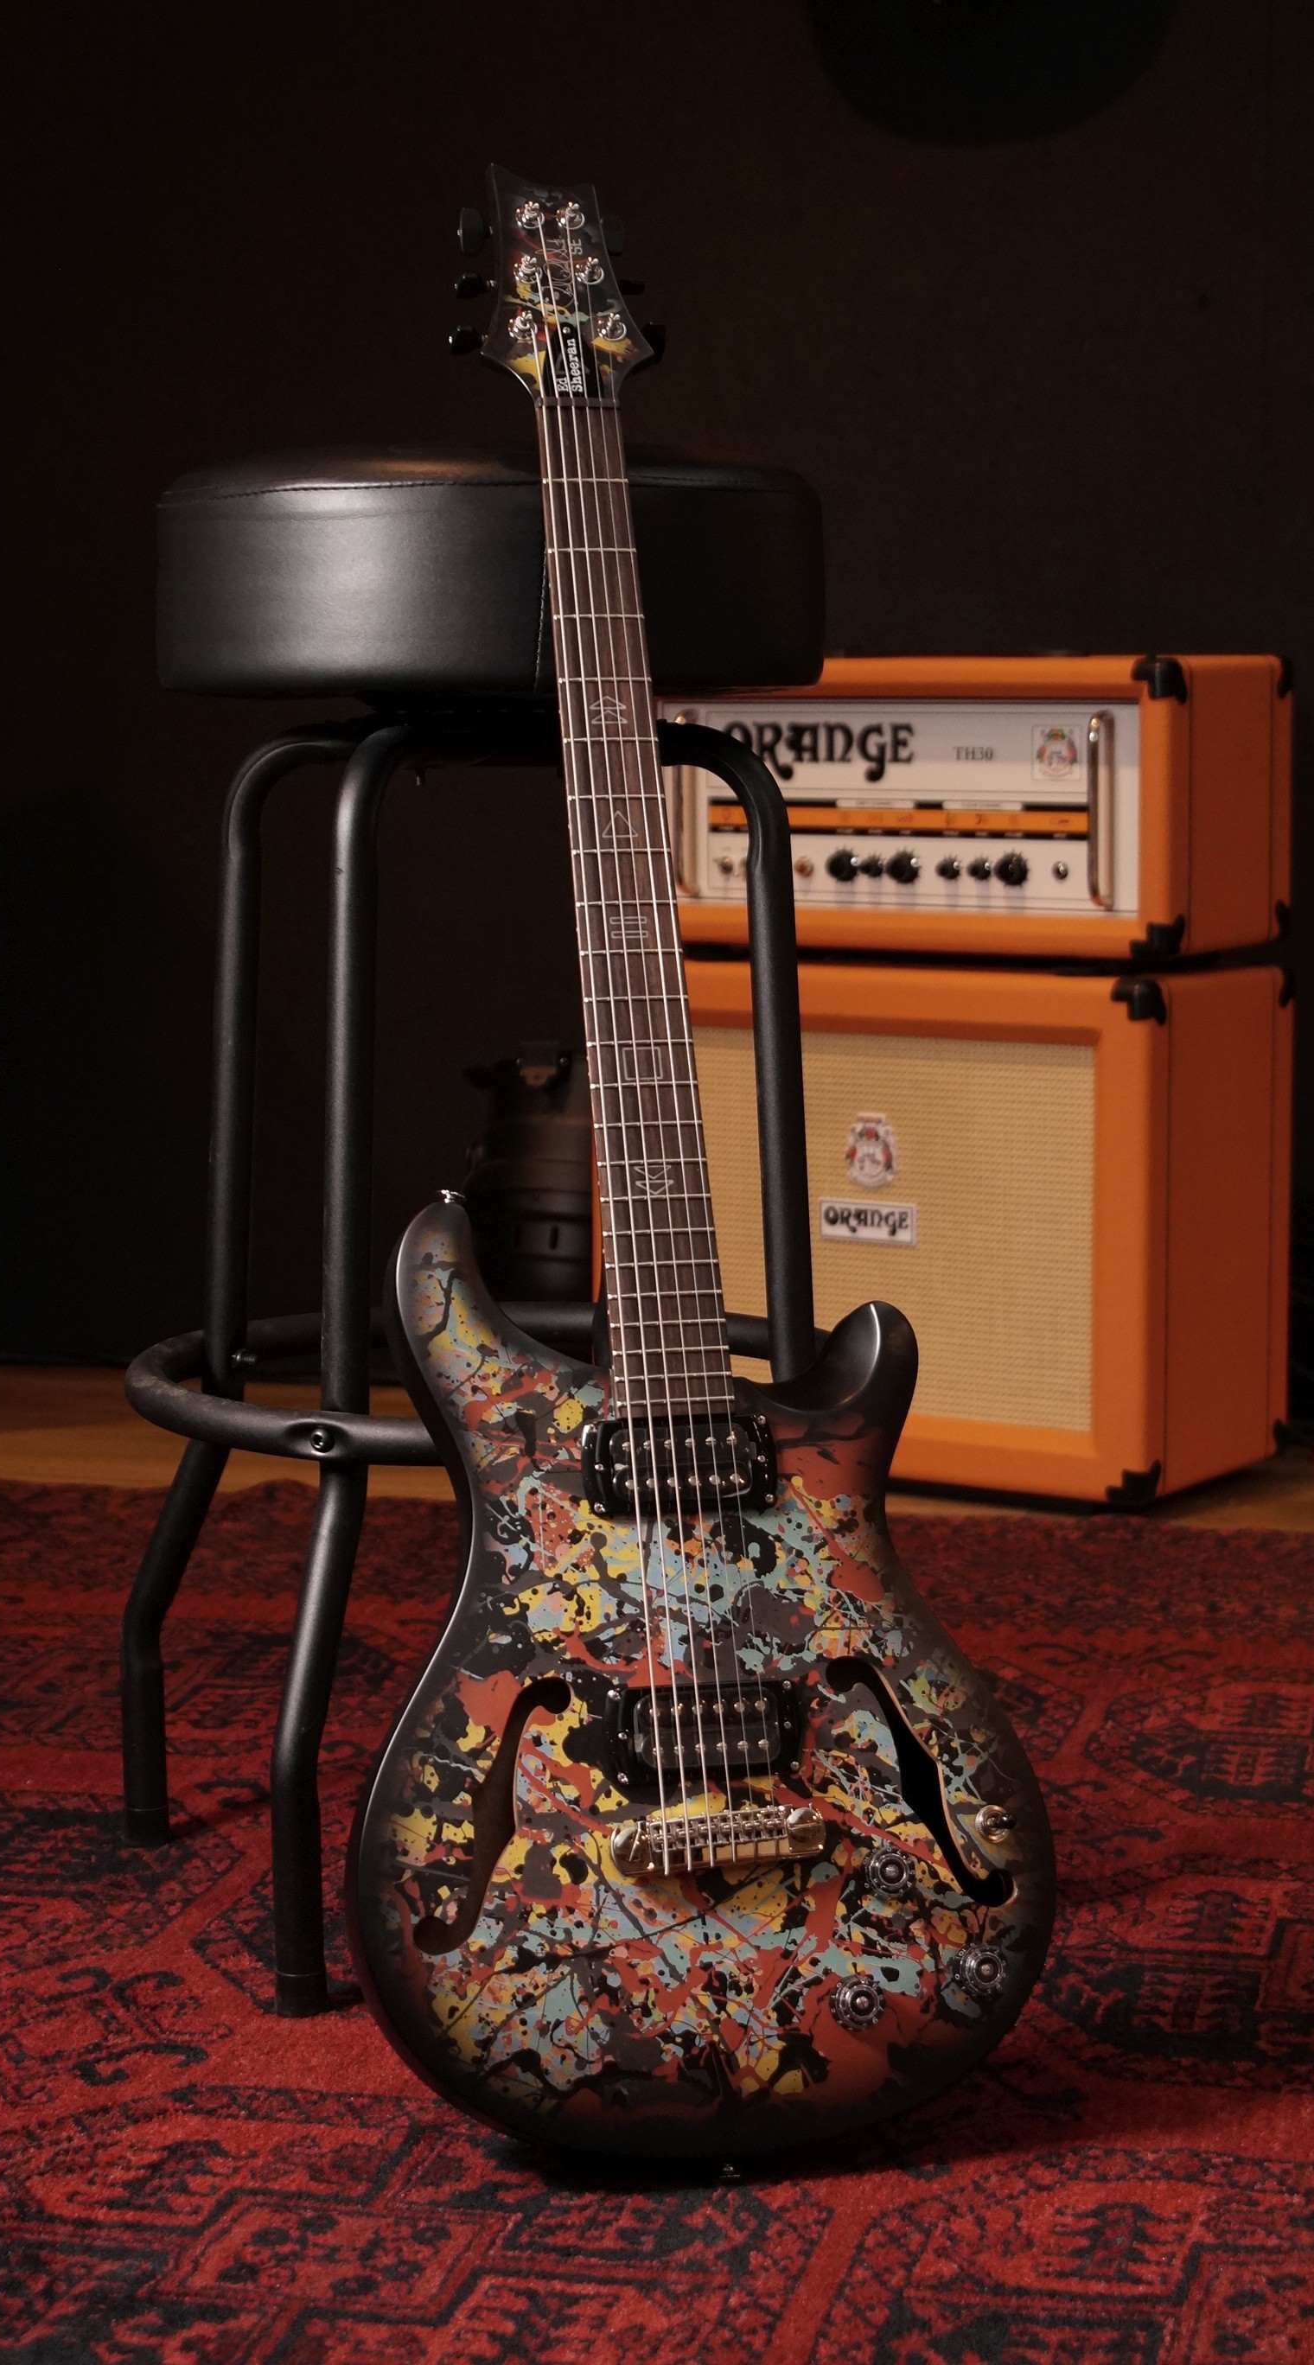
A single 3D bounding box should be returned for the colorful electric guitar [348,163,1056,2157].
[{"bbox_3d":[-0.008,-0.035,1.682,0.338,1.014,0.085,-2,-12,-15],"label":"colorful electric guitar"}]

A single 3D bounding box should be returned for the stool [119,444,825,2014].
[{"bbox_3d":[-0.093,0.001,1.942,0.420,0.812,0.420,0,7,0],"label":"stool"}]

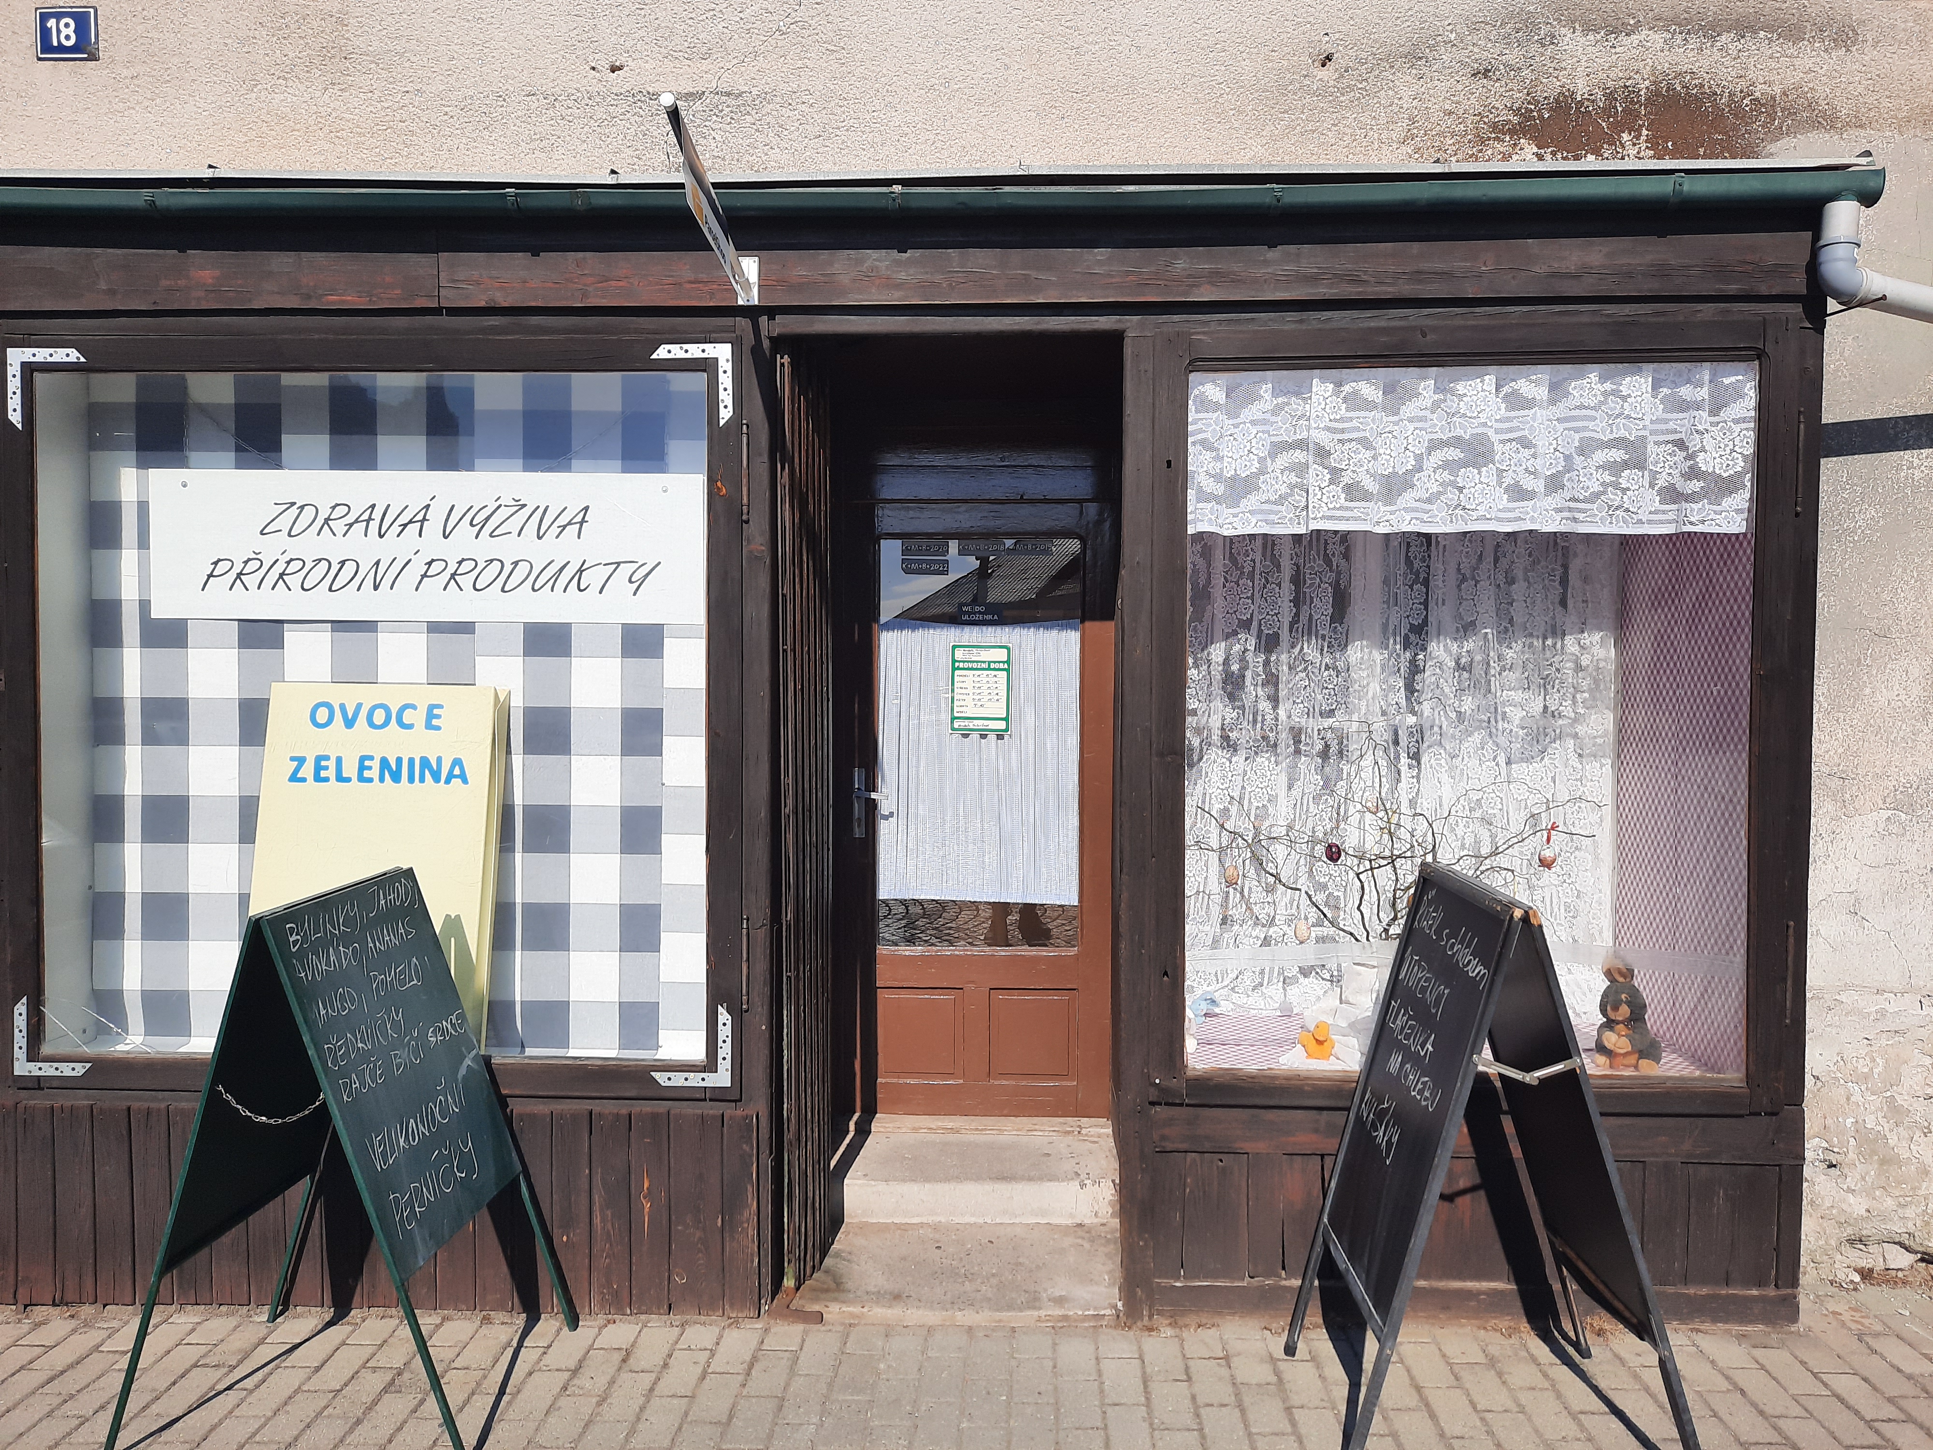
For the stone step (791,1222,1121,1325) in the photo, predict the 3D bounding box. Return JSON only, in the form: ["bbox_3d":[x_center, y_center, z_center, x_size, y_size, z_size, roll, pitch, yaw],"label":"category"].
[{"bbox_3d":[-0.024,1.456,3.731,0.865,0.042,0.558,0,2,2],"label":"stone step"}]

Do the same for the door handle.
[{"bbox_3d":[-0.312,0.256,4.522,0.114,0.224,0.062,0,2,2],"label":"door handle"}]

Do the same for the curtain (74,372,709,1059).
[{"bbox_3d":[-1.464,-0.046,3.642,1.677,1.775,0.070,0,2,2],"label":"curtain"}]

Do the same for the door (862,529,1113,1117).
[{"bbox_3d":[0.044,0.285,4.561,0.900,1.984,0.055,0,2,2],"label":"door"}]

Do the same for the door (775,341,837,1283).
[{"bbox_3d":[-0.415,0.247,3.660,0.050,2.365,0.390,1,2,14],"label":"door"}]

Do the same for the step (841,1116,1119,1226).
[{"bbox_3d":[0.027,1.354,4.276,0.870,0.132,0.539,0,2,2],"label":"step"}]

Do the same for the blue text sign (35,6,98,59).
[{"bbox_3d":[-2.430,-1.872,3.783,0.175,0.146,0.014,0,2,2],"label":"blue text sign"}]

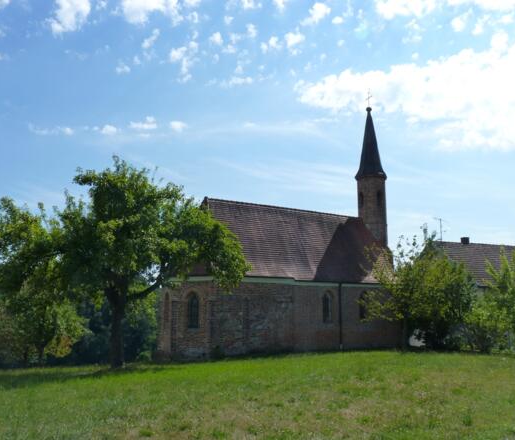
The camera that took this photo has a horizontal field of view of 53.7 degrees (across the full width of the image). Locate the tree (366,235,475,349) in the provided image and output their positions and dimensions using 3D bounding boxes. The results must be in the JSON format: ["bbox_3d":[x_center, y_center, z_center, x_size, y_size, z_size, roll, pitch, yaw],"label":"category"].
[{"bbox_3d":[9.796,4.229,30.576,6.494,6.809,5.600,1,-11,0],"label":"tree"}]

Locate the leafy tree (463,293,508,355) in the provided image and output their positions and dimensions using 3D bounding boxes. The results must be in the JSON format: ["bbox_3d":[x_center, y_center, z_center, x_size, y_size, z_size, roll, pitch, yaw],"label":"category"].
[{"bbox_3d":[12.486,5.563,27.977,2.422,3.346,2.400,1,-11,0],"label":"leafy tree"}]

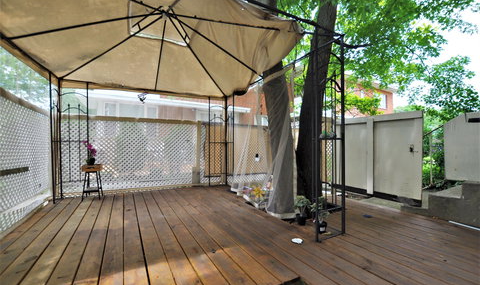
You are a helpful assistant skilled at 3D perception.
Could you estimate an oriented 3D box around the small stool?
[{"bbox_3d":[-2.455,0.652,3.335,0.265,0.560,0.250,0,-1,-20],"label":"small stool"}]

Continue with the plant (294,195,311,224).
[{"bbox_3d":[0.710,0.766,2.270,0.175,0.315,0.170,0,-1,18],"label":"plant"}]

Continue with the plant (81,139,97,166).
[{"bbox_3d":[-2.515,0.188,3.335,0.210,0.420,0.180,0,-1,-20],"label":"plant"}]

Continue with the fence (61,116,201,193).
[{"bbox_3d":[-2.030,0.235,4.070,2.470,1.420,0.090,0,-1,-26],"label":"fence"}]

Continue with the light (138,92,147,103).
[{"bbox_3d":[-1.836,-0.838,3.770,0.160,0.220,0.150,0,-1,-25],"label":"light"}]

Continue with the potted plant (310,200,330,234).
[{"bbox_3d":[0.828,0.752,2.060,0.180,0.335,0.170,0,-1,22],"label":"potted plant"}]

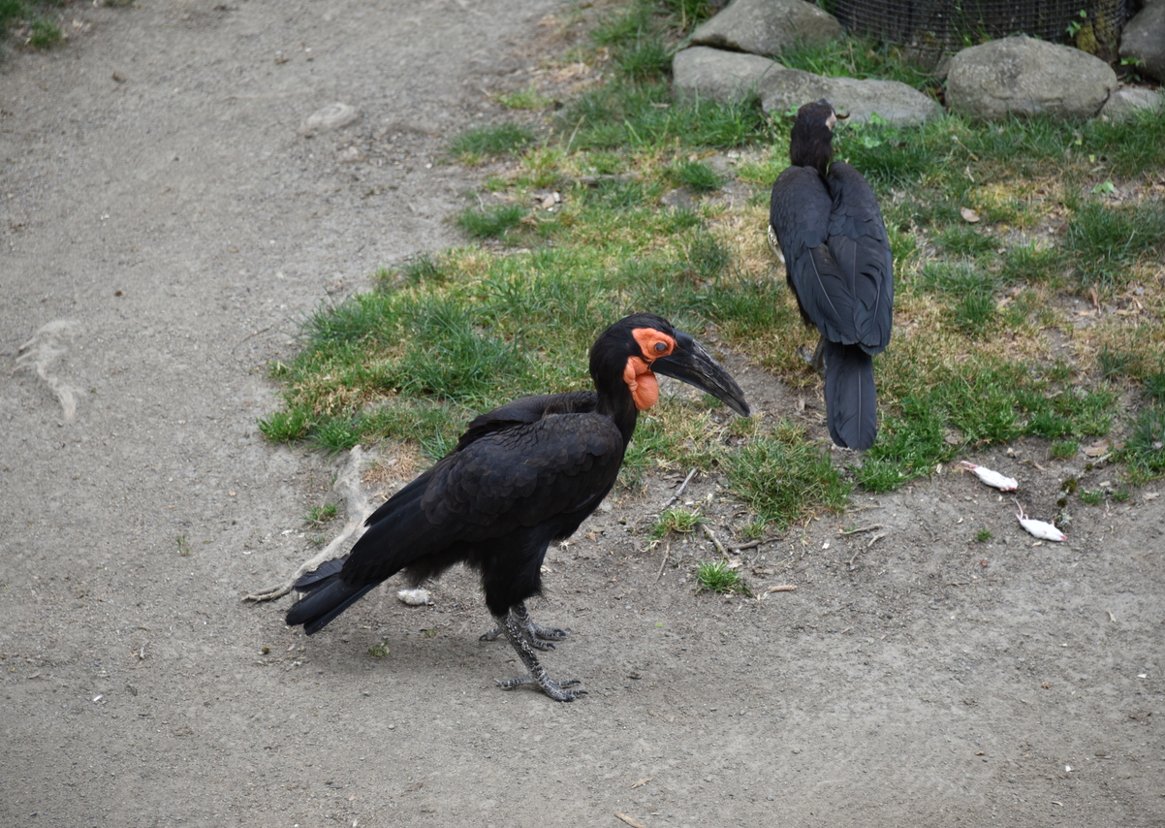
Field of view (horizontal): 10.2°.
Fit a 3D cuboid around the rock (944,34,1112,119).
[{"bbox_3d":[0.906,-0.677,13.240,0.350,0.170,0.250,0,22,0],"label":"rock"}]

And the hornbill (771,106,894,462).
[{"bbox_3d":[0.464,-0.294,12.086,0.225,0.475,0.770,-2,22,-4],"label":"hornbill"}]

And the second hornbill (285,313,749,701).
[{"bbox_3d":[-0.113,0.131,11.072,0.790,0.665,0.250,2,22,4],"label":"second hornbill"}]

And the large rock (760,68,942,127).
[{"bbox_3d":[0.540,-0.636,13.204,0.365,0.110,0.200,5,22,11],"label":"large rock"}]

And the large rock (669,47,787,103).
[{"bbox_3d":[0.296,-0.688,13.296,0.235,0.115,0.190,6,23,14],"label":"large rock"}]

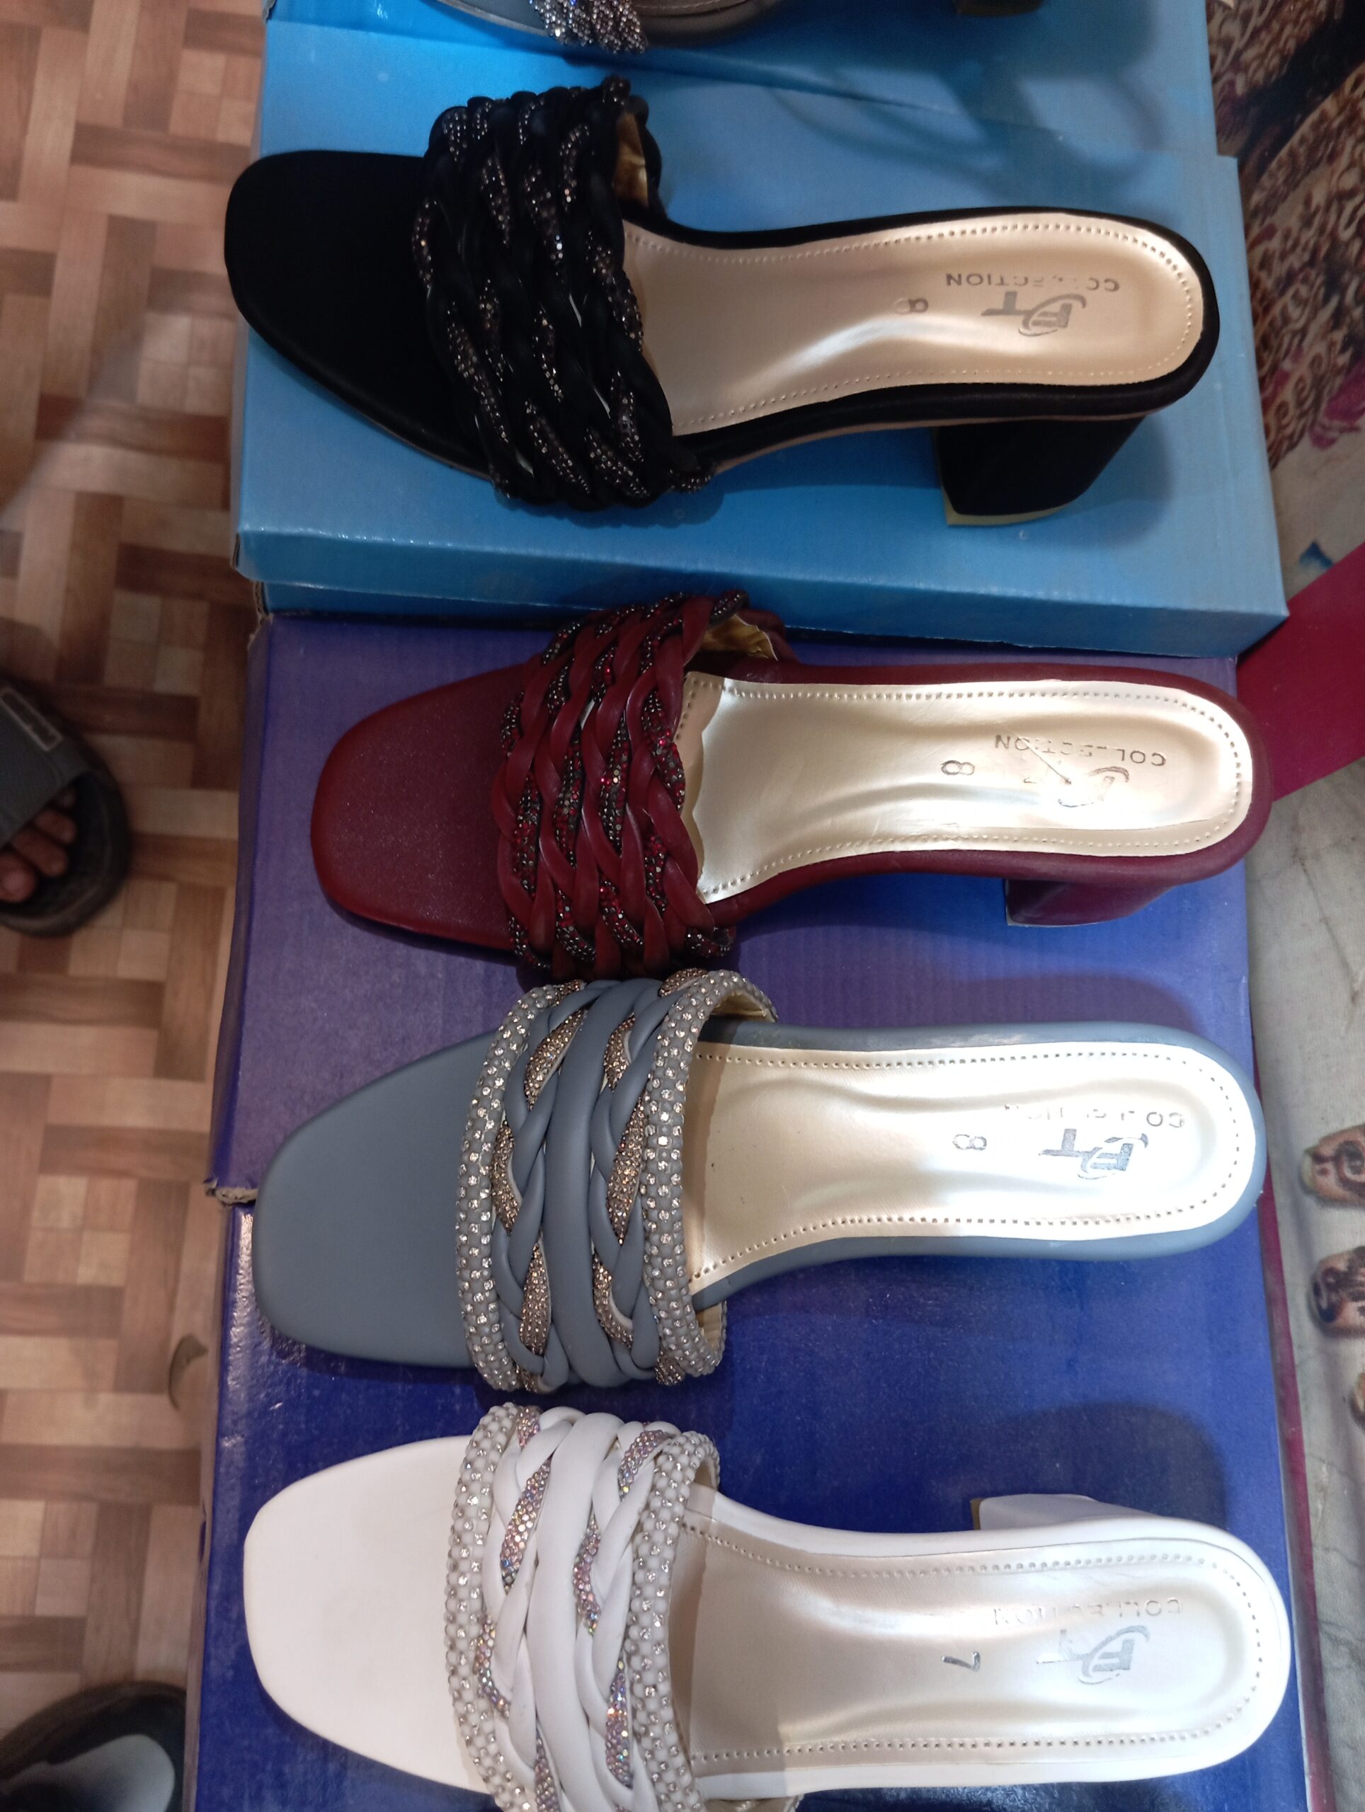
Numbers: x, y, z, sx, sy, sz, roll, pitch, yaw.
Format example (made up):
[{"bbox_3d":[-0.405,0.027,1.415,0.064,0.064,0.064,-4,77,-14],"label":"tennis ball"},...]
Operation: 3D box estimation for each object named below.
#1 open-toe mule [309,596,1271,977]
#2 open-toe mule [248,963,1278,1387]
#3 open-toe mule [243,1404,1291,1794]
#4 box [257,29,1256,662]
[{"bbox_3d":[0.026,-0.030,0.391,0.247,0.073,0.093,-2,79,-11],"label":"open-toe mule"},{"bbox_3d":[0.017,0.067,0.370,0.247,0.073,0.099,-3,79,-11],"label":"open-toe mule"},{"bbox_3d":[0.016,0.172,0.348,0.241,0.073,0.096,5,78,-9],"label":"open-toe mule"},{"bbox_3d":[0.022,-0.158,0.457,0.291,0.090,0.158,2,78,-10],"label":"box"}]

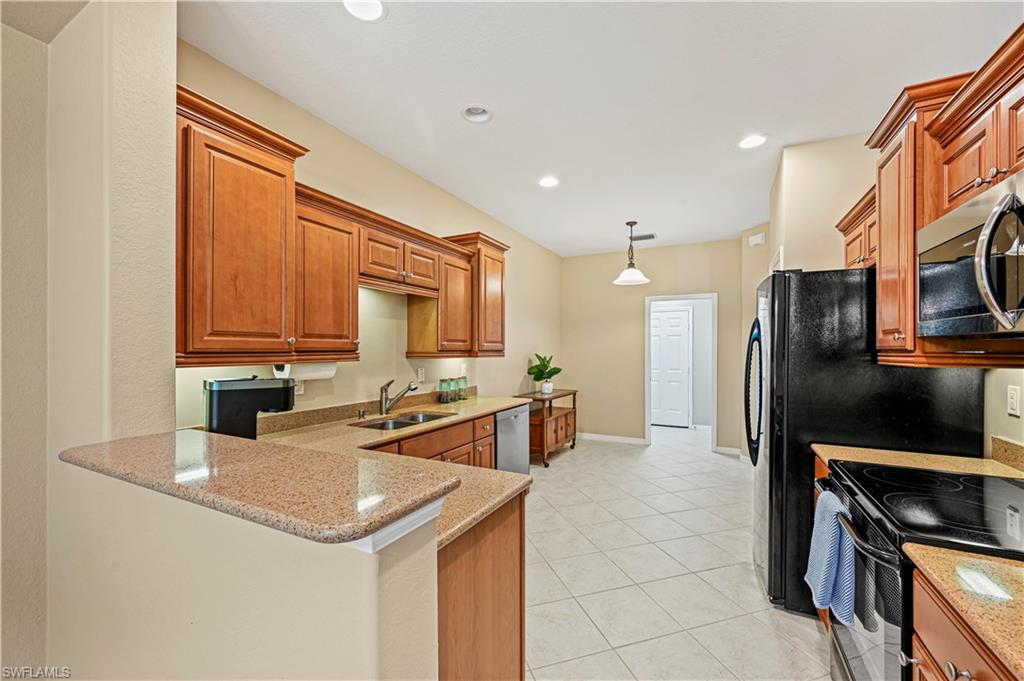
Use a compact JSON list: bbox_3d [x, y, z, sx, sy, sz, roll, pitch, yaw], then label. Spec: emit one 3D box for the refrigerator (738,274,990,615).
[{"bbox_3d":[1.834,0.533,2.271,0.870,1.775,0.830,0,-1,27],"label":"refrigerator"}]

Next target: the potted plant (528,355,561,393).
[{"bbox_3d":[0.444,0.429,5.055,0.350,0.510,0.370,0,-1,27],"label":"potted plant"}]

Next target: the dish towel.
[{"bbox_3d":[1.125,0.754,1.413,0.090,0.400,0.290,0,-1,27],"label":"dish towel"}]

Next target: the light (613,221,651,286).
[{"bbox_3d":[1.312,-0.953,4.377,0.400,0.700,0.400,0,-1,27],"label":"light"}]

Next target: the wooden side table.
[{"bbox_3d":[0.465,1.067,5.037,0.410,0.760,1.090,0,-1,27],"label":"wooden side table"}]

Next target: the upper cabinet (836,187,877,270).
[{"bbox_3d":[2.074,-0.578,2.133,0.360,0.335,0.840,0,-1,27],"label":"upper cabinet"}]

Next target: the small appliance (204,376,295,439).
[{"bbox_3d":[-1.152,0.328,1.773,0.320,0.325,0.200,0,-1,-25],"label":"small appliance"}]

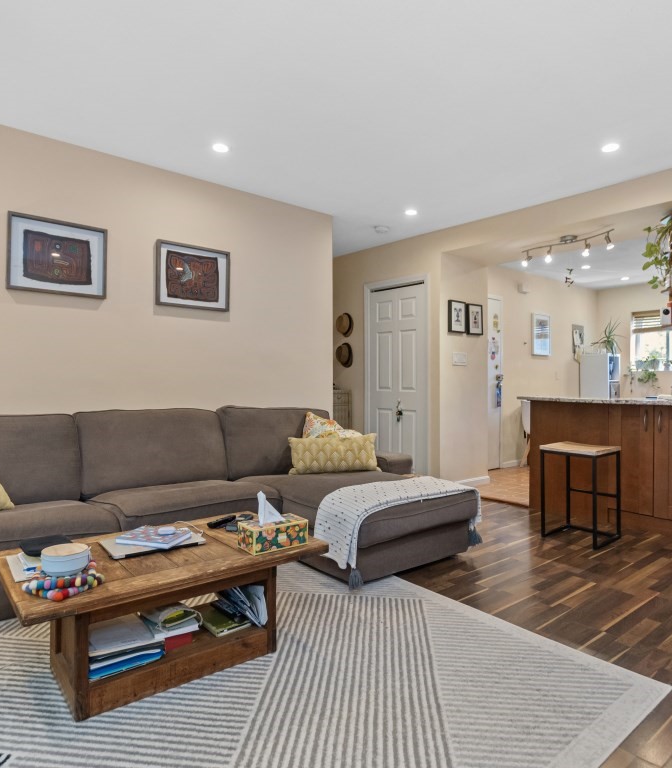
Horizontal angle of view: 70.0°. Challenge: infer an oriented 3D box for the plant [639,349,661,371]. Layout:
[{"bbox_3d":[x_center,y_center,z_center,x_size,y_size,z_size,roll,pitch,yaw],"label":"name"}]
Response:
[{"bbox_3d":[4.453,-0.348,6.817,0.200,0.295,0.200,0,0,-43],"label":"plant"}]

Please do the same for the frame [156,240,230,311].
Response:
[{"bbox_3d":[-0.990,-0.742,3.360,0.516,0.436,0.030,0,0,-37],"label":"frame"}]

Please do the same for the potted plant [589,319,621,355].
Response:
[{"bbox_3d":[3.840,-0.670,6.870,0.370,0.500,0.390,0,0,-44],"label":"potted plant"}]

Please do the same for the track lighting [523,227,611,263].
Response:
[{"bbox_3d":[1.820,-1.085,3.790,0.130,0.190,0.720,0,0,-38],"label":"track lighting"}]

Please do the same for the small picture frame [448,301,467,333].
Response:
[{"bbox_3d":[1.160,-0.630,4.570,0.252,0.300,0.026,0,0,-41],"label":"small picture frame"}]

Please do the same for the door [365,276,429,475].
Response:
[{"bbox_3d":[0.600,0.020,4.790,0.060,2.040,0.760,0,0,-44],"label":"door"}]

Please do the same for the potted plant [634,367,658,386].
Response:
[{"bbox_3d":[4.300,-0.090,6.650,0.220,0.280,0.280,0,0,-44],"label":"potted plant"}]

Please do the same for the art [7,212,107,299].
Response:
[{"bbox_3d":[-1.645,-0.748,2.858,0.513,0.436,0.030,0,0,-37],"label":"art"}]

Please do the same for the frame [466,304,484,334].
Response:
[{"bbox_3d":[1.385,-0.630,4.770,0.255,0.300,0.026,0,0,-41],"label":"frame"}]

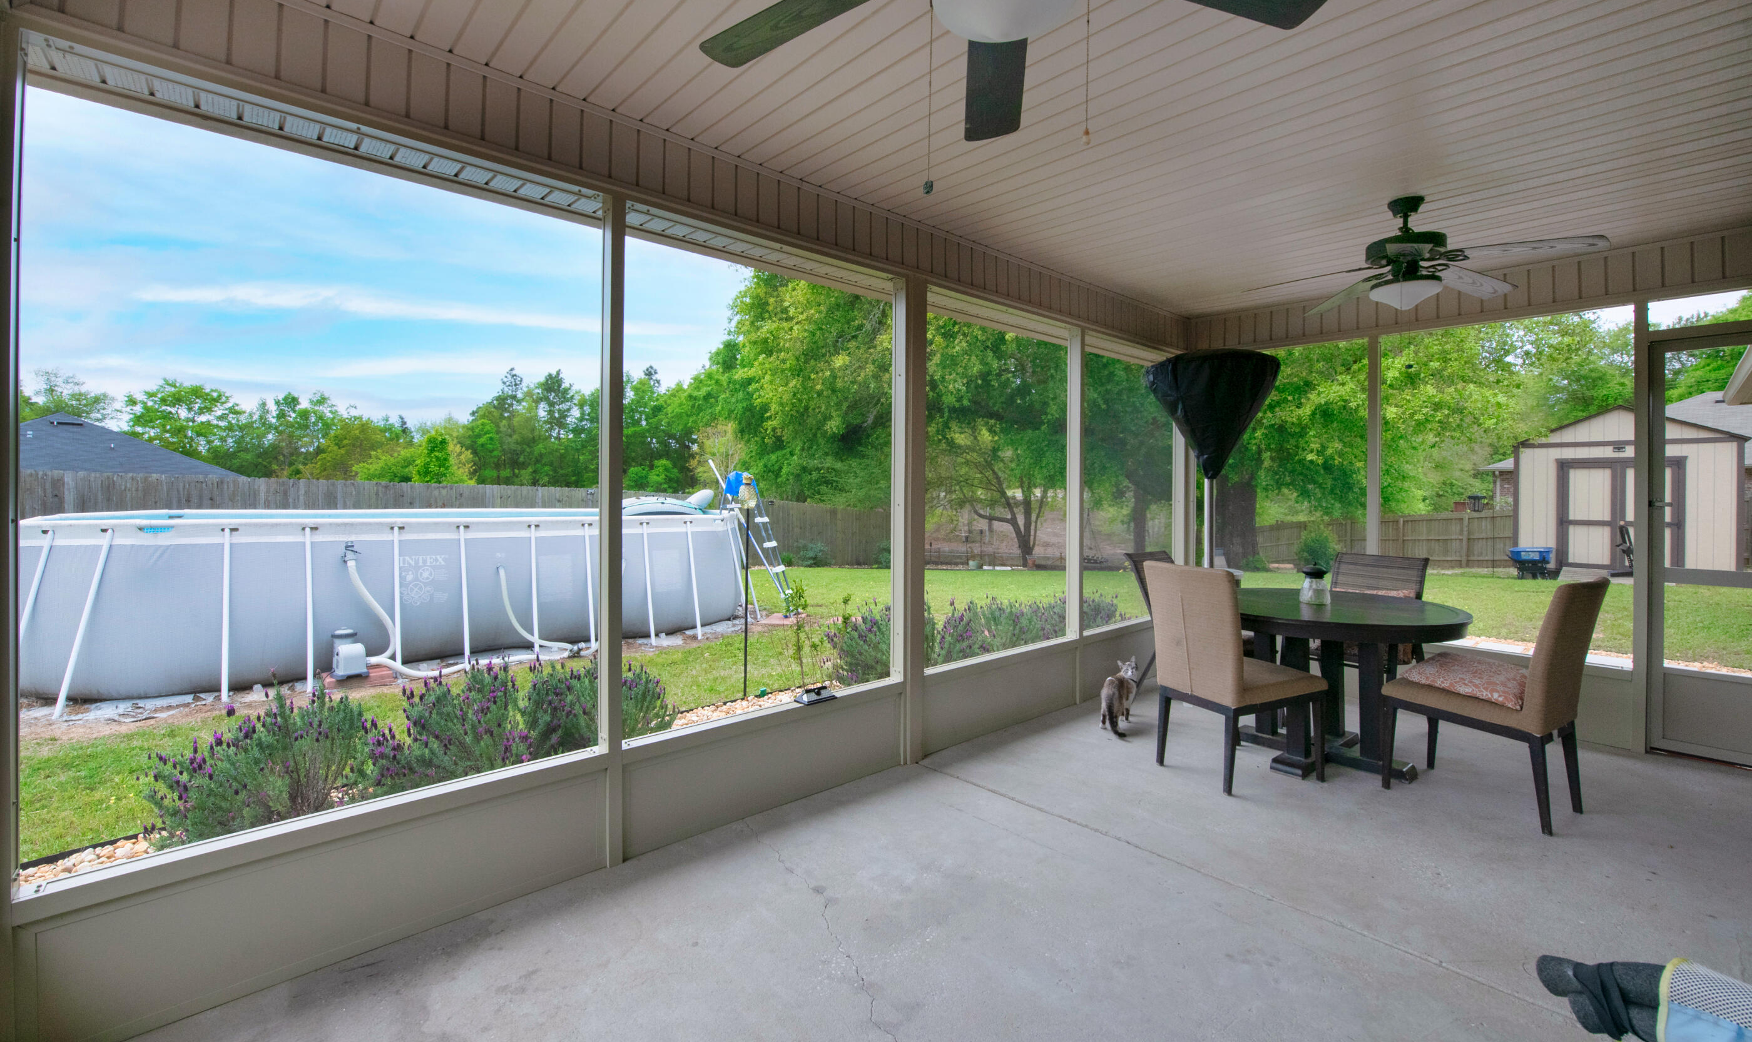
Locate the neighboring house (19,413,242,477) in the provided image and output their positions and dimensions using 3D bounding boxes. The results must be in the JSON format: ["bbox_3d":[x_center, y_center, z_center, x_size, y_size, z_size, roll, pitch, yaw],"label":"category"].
[{"bbox_3d":[-38.200,-1.350,32.000,14.000,5.600,14.000,-1,2,-41],"label":"neighboring house"}]

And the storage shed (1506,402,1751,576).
[{"bbox_3d":[15.501,-0.669,14.211,3.200,3.170,3.100,-1,2,-44],"label":"storage shed"}]

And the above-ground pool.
[{"bbox_3d":[-4.402,0.535,7.381,6.350,1.240,3.400,-1,2,-41],"label":"above-ground pool"}]

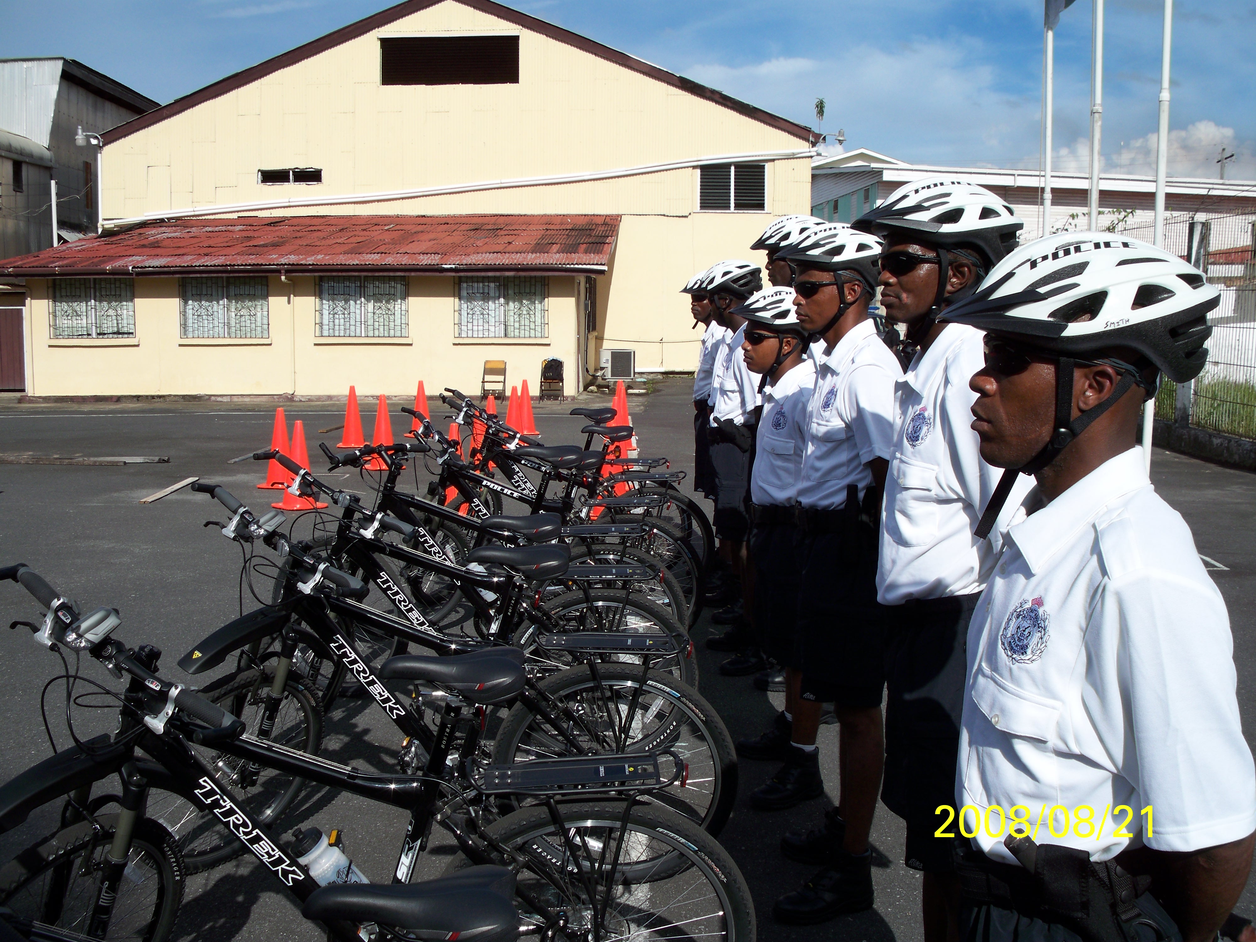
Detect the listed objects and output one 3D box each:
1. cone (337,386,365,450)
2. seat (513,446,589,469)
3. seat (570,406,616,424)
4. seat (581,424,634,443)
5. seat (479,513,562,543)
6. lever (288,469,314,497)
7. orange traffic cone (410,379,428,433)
[{"bbox_3d":[-3.257,-0.646,15.886,0.370,0.711,0.370,0,7,0],"label":"cone"},{"bbox_3d":[-0.304,-0.049,5.170,0.272,0.078,0.158,-1,16,-7],"label":"seat"},{"bbox_3d":[-0.194,-0.314,7.600,0.272,0.078,0.158,0,16,-2],"label":"seat"},{"bbox_3d":[-0.105,-0.190,6.850,0.272,0.078,0.158,-2,16,-15],"label":"seat"},{"bbox_3d":[-0.353,0.186,4.430,0.272,0.078,0.158,0,16,-1],"label":"seat"},{"bbox_3d":[-1.082,0.042,4.400,0.110,0.085,0.060,8,18,26],"label":"lever"},{"bbox_3d":[-2.641,-0.796,17.128,0.370,0.711,0.370,0,7,0],"label":"orange traffic cone"}]

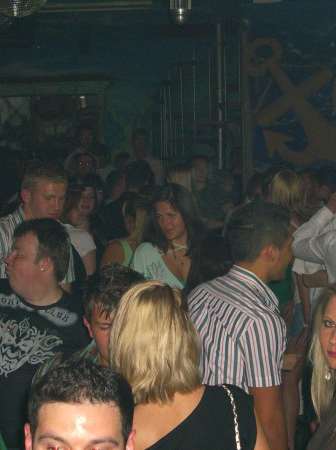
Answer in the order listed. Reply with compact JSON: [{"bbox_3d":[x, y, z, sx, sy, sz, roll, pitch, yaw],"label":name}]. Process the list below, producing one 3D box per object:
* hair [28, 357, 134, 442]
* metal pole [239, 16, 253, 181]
[{"bbox_3d":[-0.144,0.290,1.960,0.172,0.155,0.190,0,8,9],"label":"hair"},{"bbox_3d":[0.605,-0.948,9.200,0.070,1.320,0.070,-1,8,0],"label":"metal pole"}]

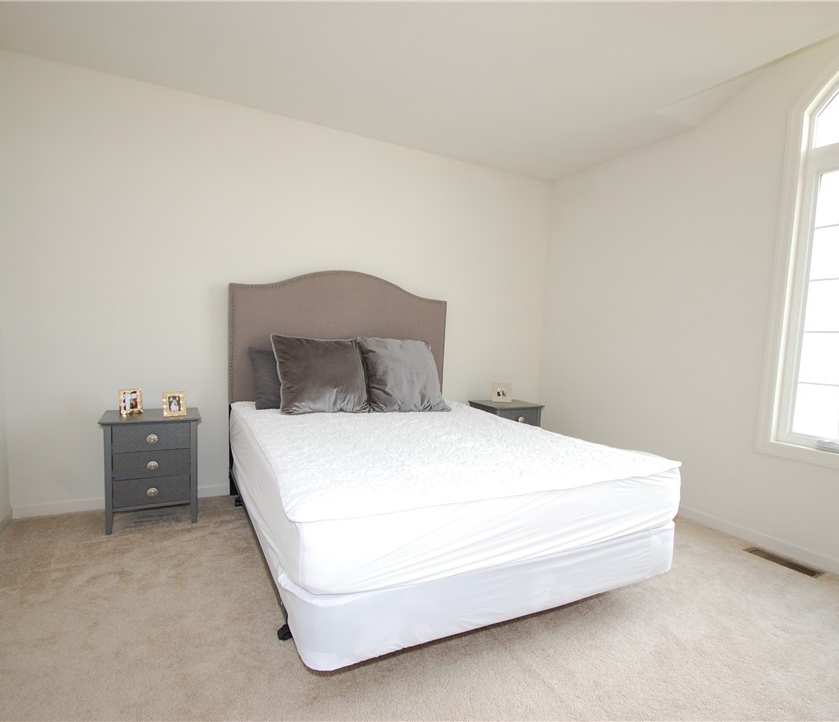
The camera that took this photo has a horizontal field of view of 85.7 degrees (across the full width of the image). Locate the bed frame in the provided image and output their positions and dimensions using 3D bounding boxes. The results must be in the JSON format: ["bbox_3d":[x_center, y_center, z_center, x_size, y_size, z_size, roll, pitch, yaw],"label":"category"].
[{"bbox_3d":[-0.091,0.212,2.381,1.557,1.532,2.030,0,5,-26],"label":"bed frame"}]

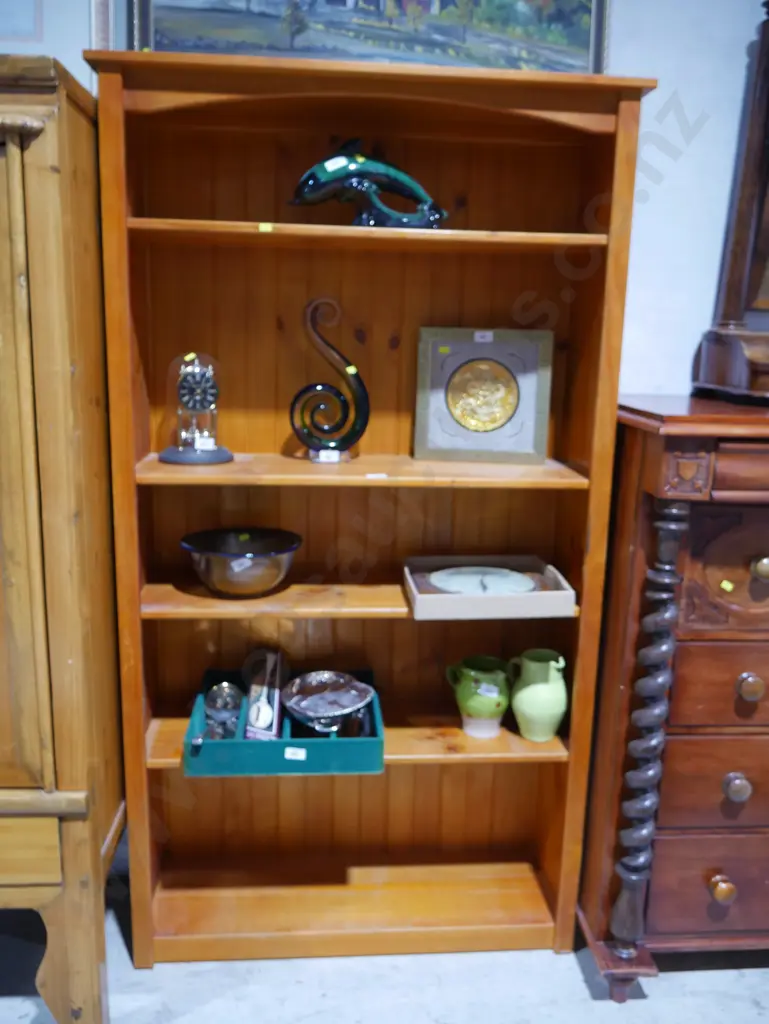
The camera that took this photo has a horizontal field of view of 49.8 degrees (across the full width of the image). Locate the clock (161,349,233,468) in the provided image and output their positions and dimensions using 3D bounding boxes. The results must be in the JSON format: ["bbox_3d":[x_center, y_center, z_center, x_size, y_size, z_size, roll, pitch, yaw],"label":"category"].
[{"bbox_3d":[-0.414,-0.229,1.796,0.160,0.231,0.160,-3,12,-19],"label":"clock"}]

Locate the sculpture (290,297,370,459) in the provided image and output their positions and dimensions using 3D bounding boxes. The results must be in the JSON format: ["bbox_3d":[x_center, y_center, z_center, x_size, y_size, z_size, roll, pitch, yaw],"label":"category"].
[{"bbox_3d":[-0.119,-0.288,1.816,0.173,0.353,0.073,0,11,-5],"label":"sculpture"}]

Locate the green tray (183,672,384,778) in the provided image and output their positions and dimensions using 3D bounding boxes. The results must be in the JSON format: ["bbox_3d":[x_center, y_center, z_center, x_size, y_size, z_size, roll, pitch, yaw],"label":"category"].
[{"bbox_3d":[-0.212,0.454,1.818,0.393,0.077,0.341,0,12,-5],"label":"green tray"}]

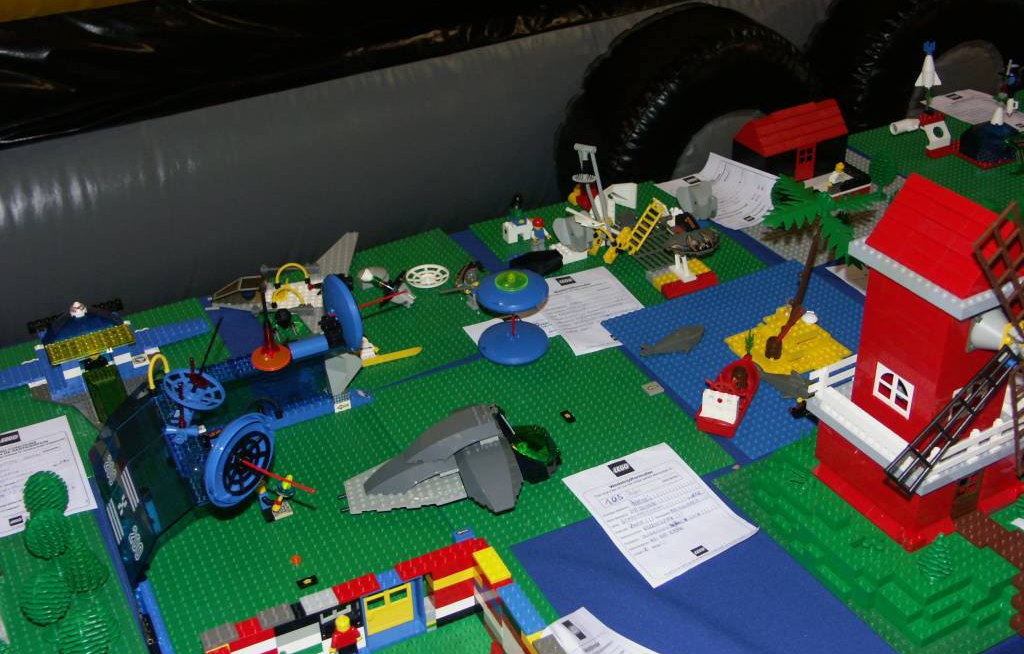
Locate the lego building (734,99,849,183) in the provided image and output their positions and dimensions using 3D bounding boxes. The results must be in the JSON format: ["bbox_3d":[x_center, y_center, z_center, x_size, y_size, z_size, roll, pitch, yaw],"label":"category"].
[{"bbox_3d":[0.349,-0.234,1.521,0.133,0.085,0.064,-20,37,-25],"label":"lego building"}]

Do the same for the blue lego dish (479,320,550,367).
[{"bbox_3d":[0.002,0.010,1.233,0.073,0.018,0.073,-1,34,1],"label":"blue lego dish"}]

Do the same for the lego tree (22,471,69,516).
[{"bbox_3d":[-0.383,0.149,1.003,0.035,0.059,0.035,-18,37,-23],"label":"lego tree"}]

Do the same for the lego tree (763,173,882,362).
[{"bbox_3d":[0.297,-0.063,1.189,0.135,0.165,0.128,-16,36,-21],"label":"lego tree"}]

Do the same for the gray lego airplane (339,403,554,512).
[{"bbox_3d":[-0.054,0.118,1.040,0.195,0.060,0.106,-15,36,-20],"label":"gray lego airplane"}]

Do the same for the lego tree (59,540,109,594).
[{"bbox_3d":[-0.332,0.189,0.944,0.036,0.058,0.036,-16,36,-21],"label":"lego tree"}]

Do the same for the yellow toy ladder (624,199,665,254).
[{"bbox_3d":[0.152,-0.114,1.376,0.008,0.064,0.020,21,13,-44],"label":"yellow toy ladder"}]

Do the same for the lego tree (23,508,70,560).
[{"bbox_3d":[-0.371,0.170,0.972,0.034,0.059,0.034,-18,37,-23],"label":"lego tree"}]

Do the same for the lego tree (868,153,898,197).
[{"bbox_3d":[0.452,-0.185,1.476,0.035,0.059,0.035,-18,37,-23],"label":"lego tree"}]

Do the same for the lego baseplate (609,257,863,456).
[{"bbox_3d":[0.267,0.021,1.227,0.256,0.005,0.256,-18,37,-23],"label":"lego baseplate"}]

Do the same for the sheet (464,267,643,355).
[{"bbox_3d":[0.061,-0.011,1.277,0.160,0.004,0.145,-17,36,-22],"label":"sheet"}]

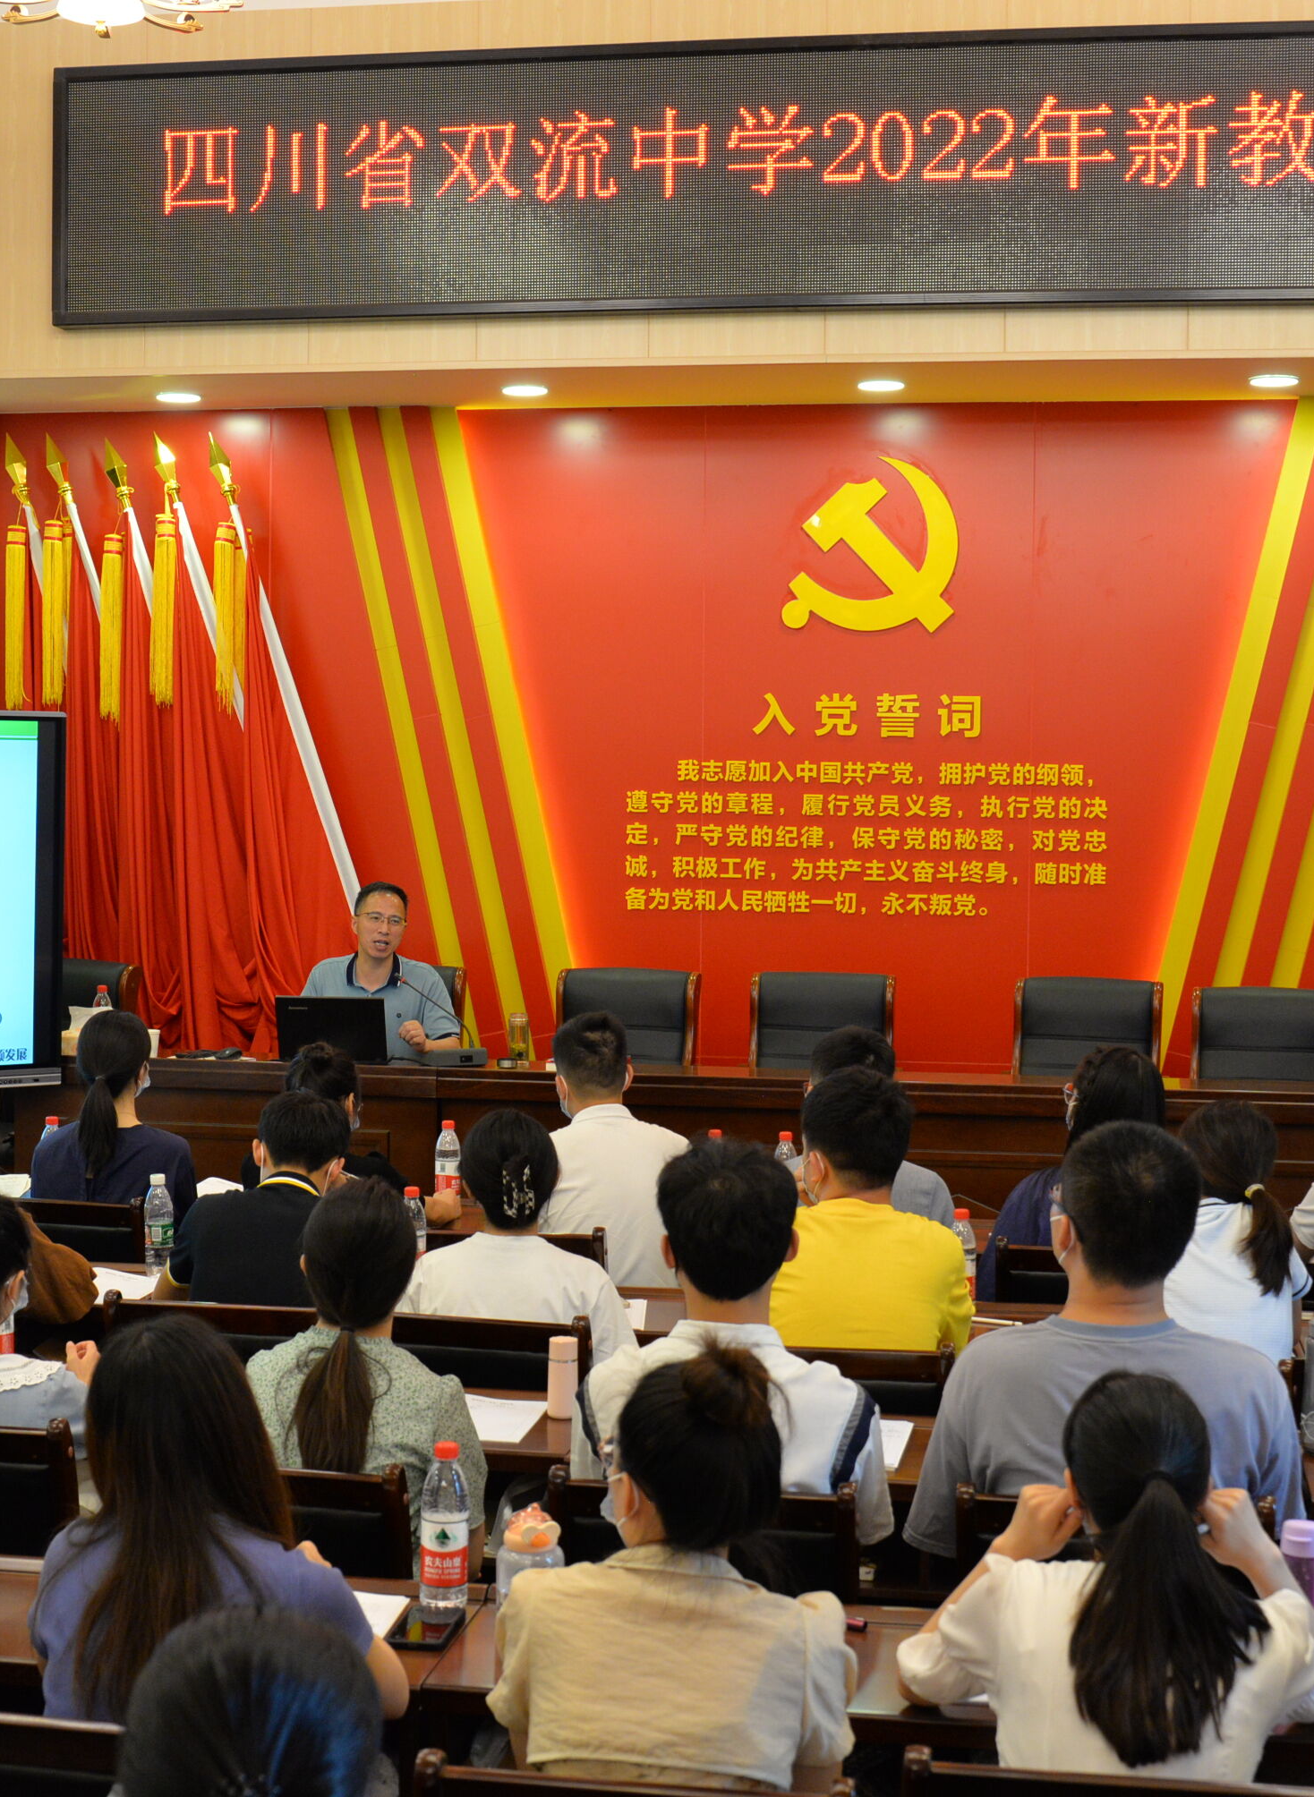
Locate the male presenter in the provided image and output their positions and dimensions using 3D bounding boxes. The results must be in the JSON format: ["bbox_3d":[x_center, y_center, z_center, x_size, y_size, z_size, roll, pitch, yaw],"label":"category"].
[{"bbox_3d":[-0.913,0.586,8.364,0.520,1.264,0.750,1,3,5],"label":"male presenter"}]

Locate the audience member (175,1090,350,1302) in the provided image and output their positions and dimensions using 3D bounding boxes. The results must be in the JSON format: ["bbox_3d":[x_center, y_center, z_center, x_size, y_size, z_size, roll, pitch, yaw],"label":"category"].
[{"bbox_3d":[-0.702,1.009,5.302,0.490,1.286,0.750,1,3,4],"label":"audience member"}]

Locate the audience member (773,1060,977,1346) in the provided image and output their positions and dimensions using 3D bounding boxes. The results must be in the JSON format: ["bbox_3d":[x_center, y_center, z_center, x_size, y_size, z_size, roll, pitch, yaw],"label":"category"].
[{"bbox_3d":[0.390,0.997,5.049,0.480,1.358,0.750,1,3,3],"label":"audience member"}]

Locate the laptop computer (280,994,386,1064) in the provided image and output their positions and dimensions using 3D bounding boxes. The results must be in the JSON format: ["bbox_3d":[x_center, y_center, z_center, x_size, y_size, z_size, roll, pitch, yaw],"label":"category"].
[{"bbox_3d":[-1.080,0.434,8.698,0.365,0.225,0.300,1,3,10],"label":"laptop computer"}]

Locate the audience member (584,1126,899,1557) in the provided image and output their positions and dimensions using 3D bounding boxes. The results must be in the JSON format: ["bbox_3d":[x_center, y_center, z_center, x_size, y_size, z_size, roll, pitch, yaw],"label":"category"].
[{"bbox_3d":[0.143,1.023,4.054,0.480,1.340,0.760,1,3,10],"label":"audience member"}]

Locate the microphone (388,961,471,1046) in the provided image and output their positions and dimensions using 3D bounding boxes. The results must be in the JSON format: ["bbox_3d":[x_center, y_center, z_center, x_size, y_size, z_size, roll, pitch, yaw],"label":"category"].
[{"bbox_3d":[-0.741,0.370,8.657,0.310,0.290,0.100,3,3,40],"label":"microphone"}]

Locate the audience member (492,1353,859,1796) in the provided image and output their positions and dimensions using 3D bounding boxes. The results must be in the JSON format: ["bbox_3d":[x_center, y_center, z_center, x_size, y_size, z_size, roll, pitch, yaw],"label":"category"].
[{"bbox_3d":[0.035,1.112,2.990,0.450,1.260,0.740,1,3,4],"label":"audience member"}]

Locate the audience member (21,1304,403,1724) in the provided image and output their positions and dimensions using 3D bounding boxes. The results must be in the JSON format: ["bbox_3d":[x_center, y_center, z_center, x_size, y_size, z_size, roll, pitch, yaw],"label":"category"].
[{"bbox_3d":[-0.457,1.108,3.167,0.470,1.284,0.750,1,3,9],"label":"audience member"}]

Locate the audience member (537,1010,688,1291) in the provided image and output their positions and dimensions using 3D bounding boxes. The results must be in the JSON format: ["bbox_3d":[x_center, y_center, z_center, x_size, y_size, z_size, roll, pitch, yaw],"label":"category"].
[{"bbox_3d":[-0.106,0.949,6.524,0.490,1.350,0.700,1,3,6],"label":"audience member"}]

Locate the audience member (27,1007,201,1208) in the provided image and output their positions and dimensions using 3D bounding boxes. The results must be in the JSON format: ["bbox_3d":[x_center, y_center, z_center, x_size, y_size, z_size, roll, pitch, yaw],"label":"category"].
[{"bbox_3d":[-1.248,0.929,6.395,0.450,1.337,0.750,1,3,9],"label":"audience member"}]

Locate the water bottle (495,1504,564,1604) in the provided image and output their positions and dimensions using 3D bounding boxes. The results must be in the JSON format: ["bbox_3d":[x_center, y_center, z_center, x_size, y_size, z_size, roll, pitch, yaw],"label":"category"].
[{"bbox_3d":[-0.172,0.917,3.602,0.091,0.172,0.091,0,3,0],"label":"water bottle"}]

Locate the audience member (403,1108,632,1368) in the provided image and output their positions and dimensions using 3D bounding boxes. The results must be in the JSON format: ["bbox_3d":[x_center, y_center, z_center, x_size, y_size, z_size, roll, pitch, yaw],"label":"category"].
[{"bbox_3d":[-0.249,1.044,5.446,0.480,1.260,0.700,1,3,5],"label":"audience member"}]

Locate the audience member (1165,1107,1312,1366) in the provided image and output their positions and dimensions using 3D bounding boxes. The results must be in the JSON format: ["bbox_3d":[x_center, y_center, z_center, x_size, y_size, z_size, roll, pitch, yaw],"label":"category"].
[{"bbox_3d":[1.032,1.017,4.946,0.430,1.290,0.740,1,3,7],"label":"audience member"}]

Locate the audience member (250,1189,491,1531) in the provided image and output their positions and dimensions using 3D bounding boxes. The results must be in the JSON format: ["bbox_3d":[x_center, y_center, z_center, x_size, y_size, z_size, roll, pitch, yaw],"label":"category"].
[{"bbox_3d":[-0.424,1.063,4.193,0.450,1.284,0.750,1,3,4],"label":"audience member"}]

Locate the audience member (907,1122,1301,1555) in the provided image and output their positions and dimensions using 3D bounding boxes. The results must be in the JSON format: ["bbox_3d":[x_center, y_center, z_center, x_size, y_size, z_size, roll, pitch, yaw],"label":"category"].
[{"bbox_3d":[0.661,1.013,3.964,0.550,1.380,0.780,1,3,6],"label":"audience member"}]

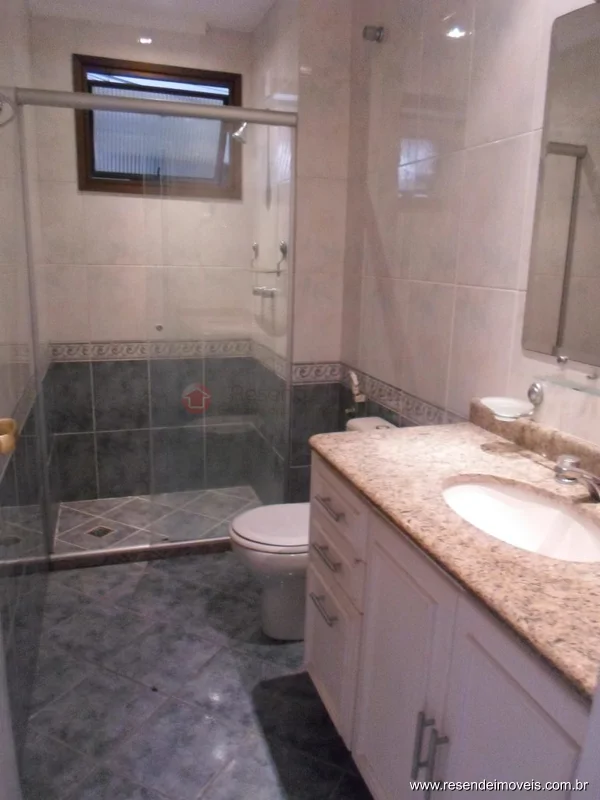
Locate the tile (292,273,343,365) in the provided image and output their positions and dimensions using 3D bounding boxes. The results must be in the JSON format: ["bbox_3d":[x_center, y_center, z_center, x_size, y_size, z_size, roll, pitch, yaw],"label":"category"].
[{"bbox_3d":[0.084,-0.368,2.648,0.234,0.404,0.010,-3,15,-19],"label":"tile"}]

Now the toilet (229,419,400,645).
[{"bbox_3d":[0.054,0.487,2.226,0.650,0.760,0.380,-3,15,-19],"label":"toilet"}]

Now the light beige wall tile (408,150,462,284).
[{"bbox_3d":[0.448,-0.590,1.909,0.010,0.400,0.305,-3,15,-19],"label":"light beige wall tile"}]

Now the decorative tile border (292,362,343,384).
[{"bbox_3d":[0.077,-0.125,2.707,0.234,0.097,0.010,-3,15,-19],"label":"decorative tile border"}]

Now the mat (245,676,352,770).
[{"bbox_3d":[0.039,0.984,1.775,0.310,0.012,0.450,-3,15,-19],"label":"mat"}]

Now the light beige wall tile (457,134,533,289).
[{"bbox_3d":[0.549,-0.522,1.635,0.010,0.400,0.294,-3,15,-19],"label":"light beige wall tile"}]

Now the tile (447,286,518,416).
[{"bbox_3d":[0.538,-0.131,1.730,0.010,0.404,0.294,-3,15,-19],"label":"tile"}]

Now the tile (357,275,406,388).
[{"bbox_3d":[0.329,-0.279,2.313,0.010,0.400,0.340,-3,15,-19],"label":"tile"}]

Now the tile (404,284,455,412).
[{"bbox_3d":[0.438,-0.198,2.005,0.010,0.400,0.305,-3,15,-19],"label":"tile"}]

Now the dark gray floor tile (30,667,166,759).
[{"bbox_3d":[-0.606,0.952,1.775,0.293,0.010,0.293,9,16,27],"label":"dark gray floor tile"}]

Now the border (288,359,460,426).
[{"bbox_3d":[0.240,-0.008,2.246,0.234,0.097,0.996,-3,15,-19],"label":"border"}]

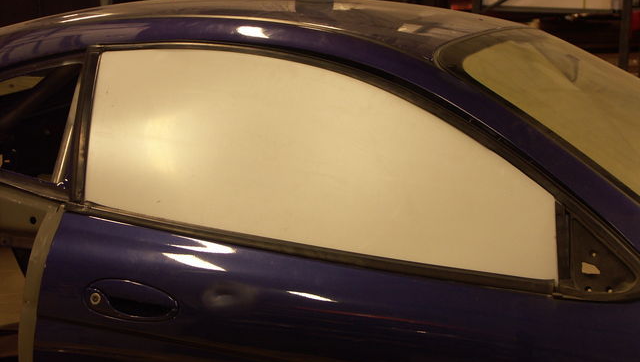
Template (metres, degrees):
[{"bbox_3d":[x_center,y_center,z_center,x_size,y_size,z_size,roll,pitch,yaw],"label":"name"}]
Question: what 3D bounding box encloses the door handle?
[{"bbox_3d":[-0.349,0.220,2.840,0.197,0.074,0.040,6,14,19],"label":"door handle"}]

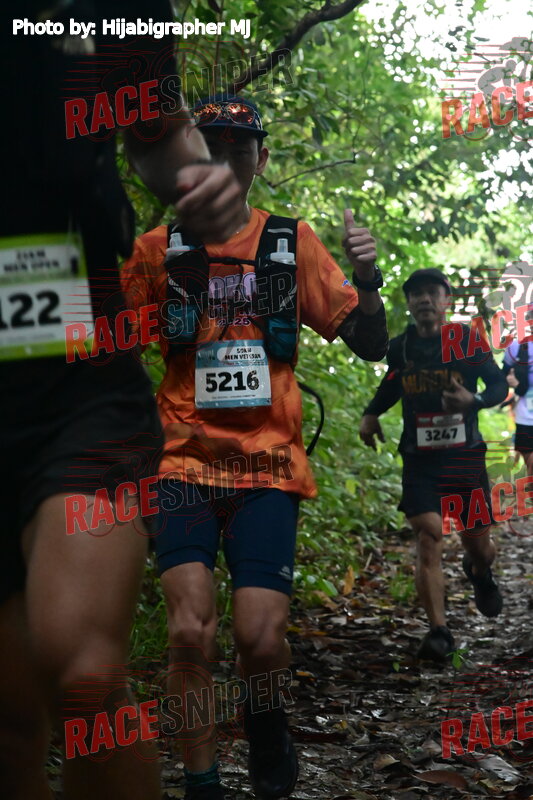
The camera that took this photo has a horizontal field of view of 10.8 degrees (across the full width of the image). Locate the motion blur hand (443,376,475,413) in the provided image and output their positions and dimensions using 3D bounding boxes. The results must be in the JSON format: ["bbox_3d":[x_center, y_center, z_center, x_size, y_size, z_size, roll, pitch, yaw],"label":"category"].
[{"bbox_3d":[0.762,-0.022,11.200,0.125,0.140,0.090,0,-1,6],"label":"motion blur hand"}]

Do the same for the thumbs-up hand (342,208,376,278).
[{"bbox_3d":[0.229,-0.388,6.950,0.083,0.165,0.090,0,-1,6],"label":"thumbs-up hand"}]

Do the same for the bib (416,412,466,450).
[{"bbox_3d":[0.705,0.127,11.350,0.198,0.145,0.020,-3,0,3],"label":"bib"}]

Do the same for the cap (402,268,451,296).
[{"bbox_3d":[0.646,-0.475,11.400,0.175,0.120,0.250,0,-1,22],"label":"cap"}]

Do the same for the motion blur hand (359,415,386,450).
[{"bbox_3d":[0.426,0.131,11.350,0.105,0.142,0.090,0,-1,6],"label":"motion blur hand"}]

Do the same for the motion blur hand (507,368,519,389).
[{"bbox_3d":[1.440,-0.126,16.500,0.080,0.115,0.090,0,-1,6],"label":"motion blur hand"}]

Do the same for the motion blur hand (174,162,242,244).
[{"bbox_3d":[-0.074,-0.252,3.600,0.087,0.103,0.100,0,-1,-9],"label":"motion blur hand"}]

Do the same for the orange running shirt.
[{"bbox_3d":[-0.064,-0.113,6.700,0.560,0.690,0.290,0,-1,5],"label":"orange running shirt"}]

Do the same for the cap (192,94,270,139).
[{"bbox_3d":[-0.085,-0.668,6.650,0.175,0.120,0.250,0,-1,7],"label":"cap"}]

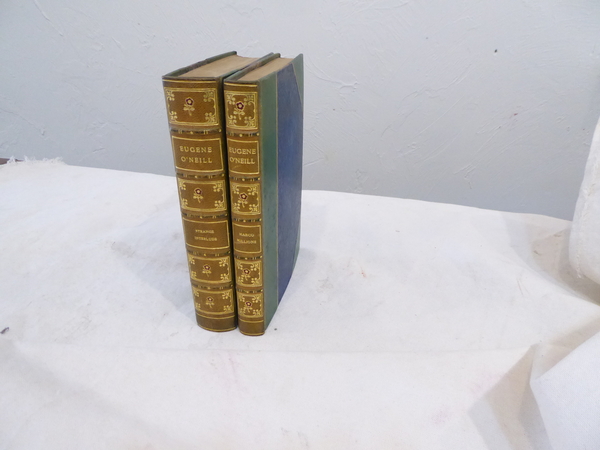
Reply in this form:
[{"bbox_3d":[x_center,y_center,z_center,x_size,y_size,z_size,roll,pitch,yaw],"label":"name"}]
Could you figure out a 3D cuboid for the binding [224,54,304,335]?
[{"bbox_3d":[-0.025,-0.031,0.382,0.022,0.207,0.142,7,29,10],"label":"binding"}]

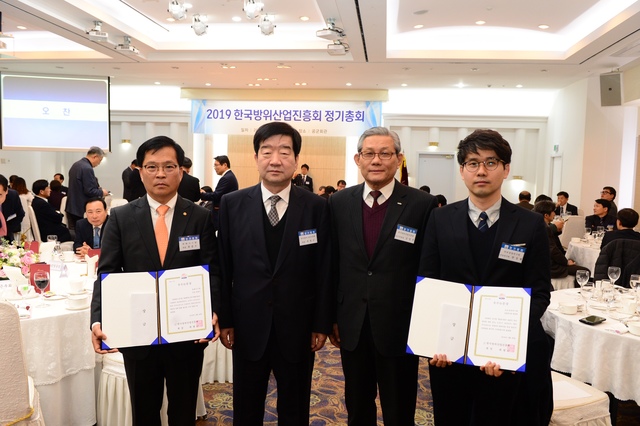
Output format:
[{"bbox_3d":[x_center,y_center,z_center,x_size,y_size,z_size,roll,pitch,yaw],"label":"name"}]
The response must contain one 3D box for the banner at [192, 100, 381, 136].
[{"bbox_3d":[-0.883,-2.427,14.100,4.900,0.880,0.040,2,4,7],"label":"banner"}]

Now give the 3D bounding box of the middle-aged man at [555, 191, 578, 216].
[{"bbox_3d":[4.143,0.278,9.512,0.580,1.280,0.780,4,5,38],"label":"middle-aged man"}]

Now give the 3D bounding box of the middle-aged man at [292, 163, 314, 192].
[{"bbox_3d":[-0.365,-0.262,12.630,0.550,1.700,0.380,2,4,9],"label":"middle-aged man"}]

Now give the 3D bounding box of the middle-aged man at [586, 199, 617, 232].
[{"bbox_3d":[3.961,0.428,7.750,0.520,1.260,0.750,3,5,30],"label":"middle-aged man"}]

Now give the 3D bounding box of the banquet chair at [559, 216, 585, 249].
[{"bbox_3d":[3.789,0.528,8.500,0.460,0.930,0.580,1,4,-2],"label":"banquet chair"}]

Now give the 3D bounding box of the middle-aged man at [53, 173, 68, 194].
[{"bbox_3d":[-5.375,-0.139,11.089,0.550,1.300,0.780,3,4,22],"label":"middle-aged man"}]

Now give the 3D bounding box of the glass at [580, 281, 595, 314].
[{"bbox_3d":[1.465,0.461,3.006,0.070,0.178,0.070,1,4,0],"label":"glass"}]

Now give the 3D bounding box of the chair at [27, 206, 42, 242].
[{"bbox_3d":[-3.943,0.418,8.000,0.580,0.940,0.460,-1,4,-25],"label":"chair"}]

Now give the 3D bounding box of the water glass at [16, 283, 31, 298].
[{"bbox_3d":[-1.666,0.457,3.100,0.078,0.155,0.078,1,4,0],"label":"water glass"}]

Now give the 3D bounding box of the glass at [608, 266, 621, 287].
[{"bbox_3d":[1.881,0.436,3.521,0.073,0.172,0.073,1,4,0],"label":"glass"}]

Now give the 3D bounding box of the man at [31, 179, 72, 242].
[{"bbox_3d":[-3.631,0.194,7.643,0.820,1.300,0.550,-1,5,-29],"label":"man"}]

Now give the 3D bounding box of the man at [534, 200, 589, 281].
[{"bbox_3d":[2.522,0.515,5.800,0.760,1.280,0.520,1,4,3],"label":"man"}]

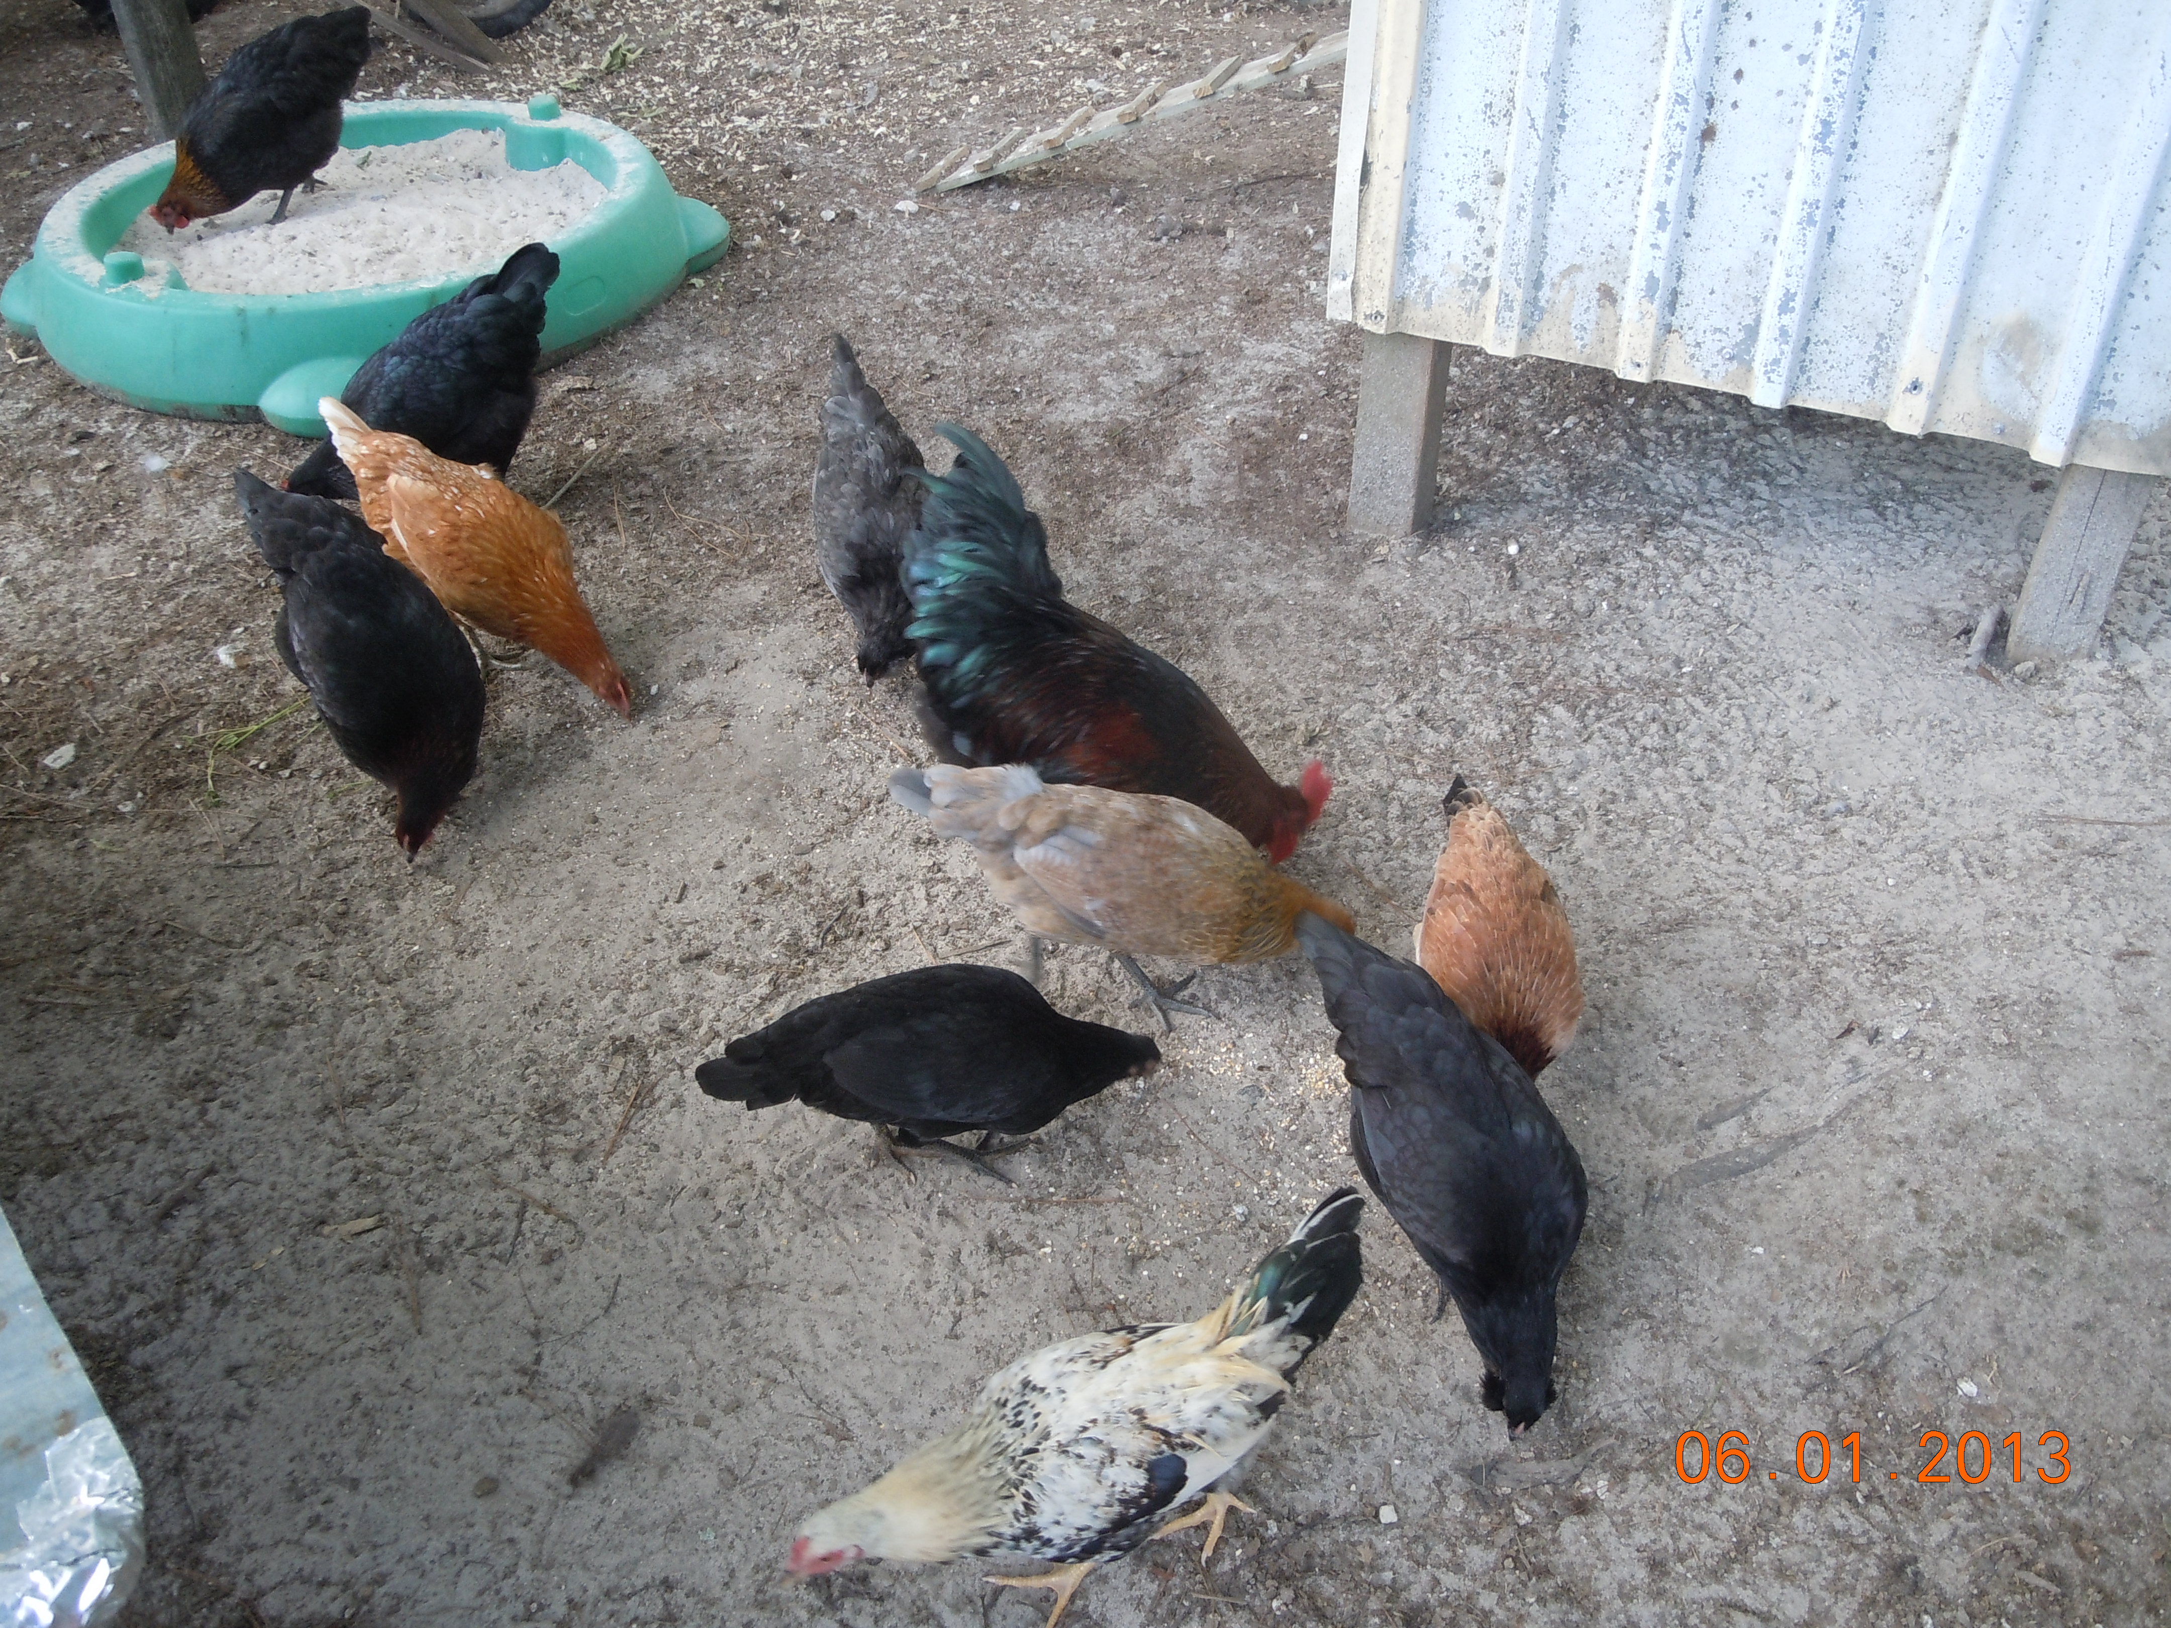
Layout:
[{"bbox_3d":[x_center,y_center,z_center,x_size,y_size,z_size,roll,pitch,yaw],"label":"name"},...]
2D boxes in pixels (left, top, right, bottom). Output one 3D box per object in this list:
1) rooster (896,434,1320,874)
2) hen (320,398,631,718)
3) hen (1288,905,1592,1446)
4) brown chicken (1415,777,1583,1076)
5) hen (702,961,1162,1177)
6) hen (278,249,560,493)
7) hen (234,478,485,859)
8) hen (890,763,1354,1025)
[{"bbox_3d":[0.027,-0.162,2.118,0.484,0.390,0.210,23,39,31],"label":"rooster"},{"bbox_3d":[-0.708,-0.299,2.400,0.424,0.310,0.165,19,37,26],"label":"hen"},{"bbox_3d":[0.277,0.266,1.595,0.160,0.235,0.370,-9,34,-14],"label":"hen"},{"bbox_3d":[0.364,0.129,1.815,0.150,0.230,0.340,-5,33,-9],"label":"brown chicken"},{"bbox_3d":[-0.121,0.211,1.709,0.390,0.200,0.150,-10,34,-16],"label":"hen"},{"bbox_3d":[-0.927,-0.603,2.868,0.385,0.315,0.170,-18,37,-26],"label":"hen"},{"bbox_3d":[-0.797,-0.168,2.211,0.170,0.290,0.420,-18,37,-27],"label":"hen"},{"bbox_3d":[0.043,0.059,1.893,0.424,0.260,0.160,-4,33,-6],"label":"hen"}]

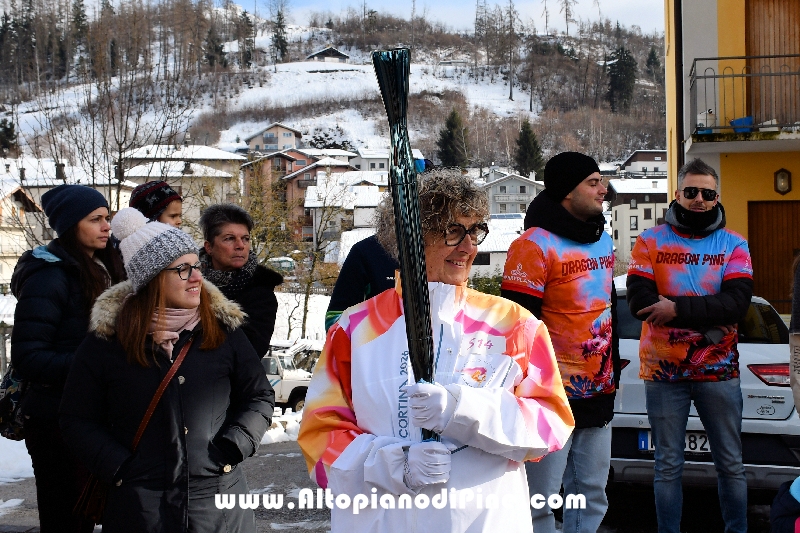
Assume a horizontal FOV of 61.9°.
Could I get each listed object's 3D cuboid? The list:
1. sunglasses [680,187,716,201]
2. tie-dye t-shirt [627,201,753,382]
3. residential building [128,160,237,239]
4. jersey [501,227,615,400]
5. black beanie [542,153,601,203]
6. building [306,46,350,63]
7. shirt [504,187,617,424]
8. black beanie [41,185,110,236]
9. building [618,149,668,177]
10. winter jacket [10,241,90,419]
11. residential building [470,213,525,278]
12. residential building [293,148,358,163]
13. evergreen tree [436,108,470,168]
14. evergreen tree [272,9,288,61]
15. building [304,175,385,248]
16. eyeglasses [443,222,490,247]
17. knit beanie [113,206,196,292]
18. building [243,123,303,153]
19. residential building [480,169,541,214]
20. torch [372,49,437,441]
[{"bbox_3d":[1.275,-0.308,2.870,0.145,0.052,0.140,2,1,15],"label":"sunglasses"},{"bbox_3d":[1.242,0.158,2.850,0.500,0.660,0.300,-1,-2,22],"label":"tie-dye t-shirt"},{"bbox_3d":[-30.600,-9.100,95.500,14.600,10.900,11.500,0,0,-5],"label":"residential building"},{"bbox_3d":[0.637,0.189,2.680,0.530,0.710,0.350,0,-1,-38],"label":"jersey"},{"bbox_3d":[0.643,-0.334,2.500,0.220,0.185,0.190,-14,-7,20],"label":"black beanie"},{"bbox_3d":[-25.210,-74.749,235.000,14.500,6.200,12.000,0,-2,-3],"label":"building"},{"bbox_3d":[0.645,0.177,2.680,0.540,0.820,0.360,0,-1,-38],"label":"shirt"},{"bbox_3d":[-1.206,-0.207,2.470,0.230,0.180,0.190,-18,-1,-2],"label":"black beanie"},{"bbox_3d":[51.500,-19.400,135.000,12.500,7.200,11.000,0,0,6],"label":"building"},{"bbox_3d":[-1.221,0.236,2.500,0.390,0.660,0.500,-1,-1,20],"label":"winter jacket"},{"bbox_3d":[10.825,-2.458,78.000,13.000,8.500,13.000,0,-1,0],"label":"residential building"},{"bbox_3d":[-15.425,-20.498,138.000,13.000,7.500,10.000,0,-1,0],"label":"residential building"},{"bbox_3d":[11.639,-27.847,145.000,7.200,13.000,7.200,0,-1,0],"label":"evergreen tree"},{"bbox_3d":[-43.031,-83.541,240.000,5.600,18.700,5.600,0,-2,0],"label":"evergreen tree"},{"bbox_3d":[-7.706,-7.634,96.000,11.500,10.000,10.500,0,-1,0],"label":"building"},{"bbox_3d":[0.116,-0.072,1.590,0.140,0.052,0.135,2,-3,-37],"label":"eyeglasses"},{"bbox_3d":[-0.681,-0.044,1.850,0.225,0.220,0.200,-21,-10,26],"label":"knit beanie"},{"bbox_3d":[-31.000,-30.200,163.000,13.200,8.000,11.000,0,0,0],"label":"building"},{"bbox_3d":[18.200,-11.200,109.000,9.400,8.200,10.000,0,0,7],"label":"residential building"},{"bbox_3d":[0.037,0.017,1.180,0.065,0.770,0.065,-5,9,1],"label":"torch"}]

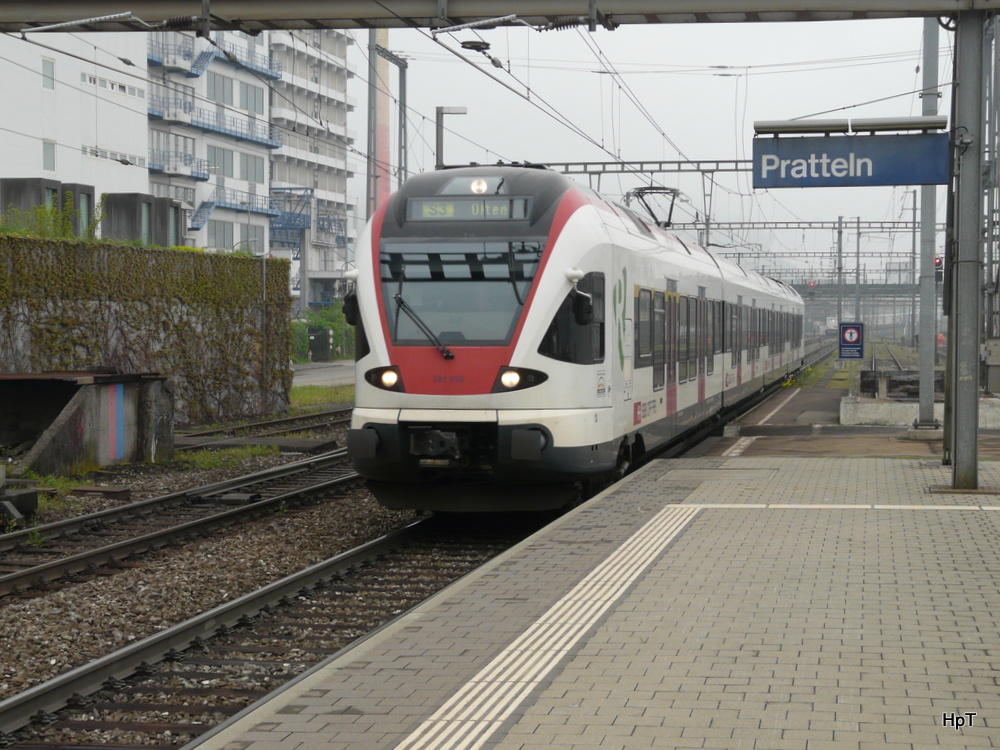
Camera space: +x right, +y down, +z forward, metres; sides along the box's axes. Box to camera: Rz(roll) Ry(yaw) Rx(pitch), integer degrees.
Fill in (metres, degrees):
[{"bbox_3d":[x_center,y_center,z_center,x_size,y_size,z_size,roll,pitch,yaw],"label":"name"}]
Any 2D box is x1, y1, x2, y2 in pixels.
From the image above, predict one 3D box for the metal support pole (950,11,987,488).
[{"bbox_3d":[5.020,-1.344,21.414,0.280,5.120,0.280,0,2,11],"label":"metal support pole"}]

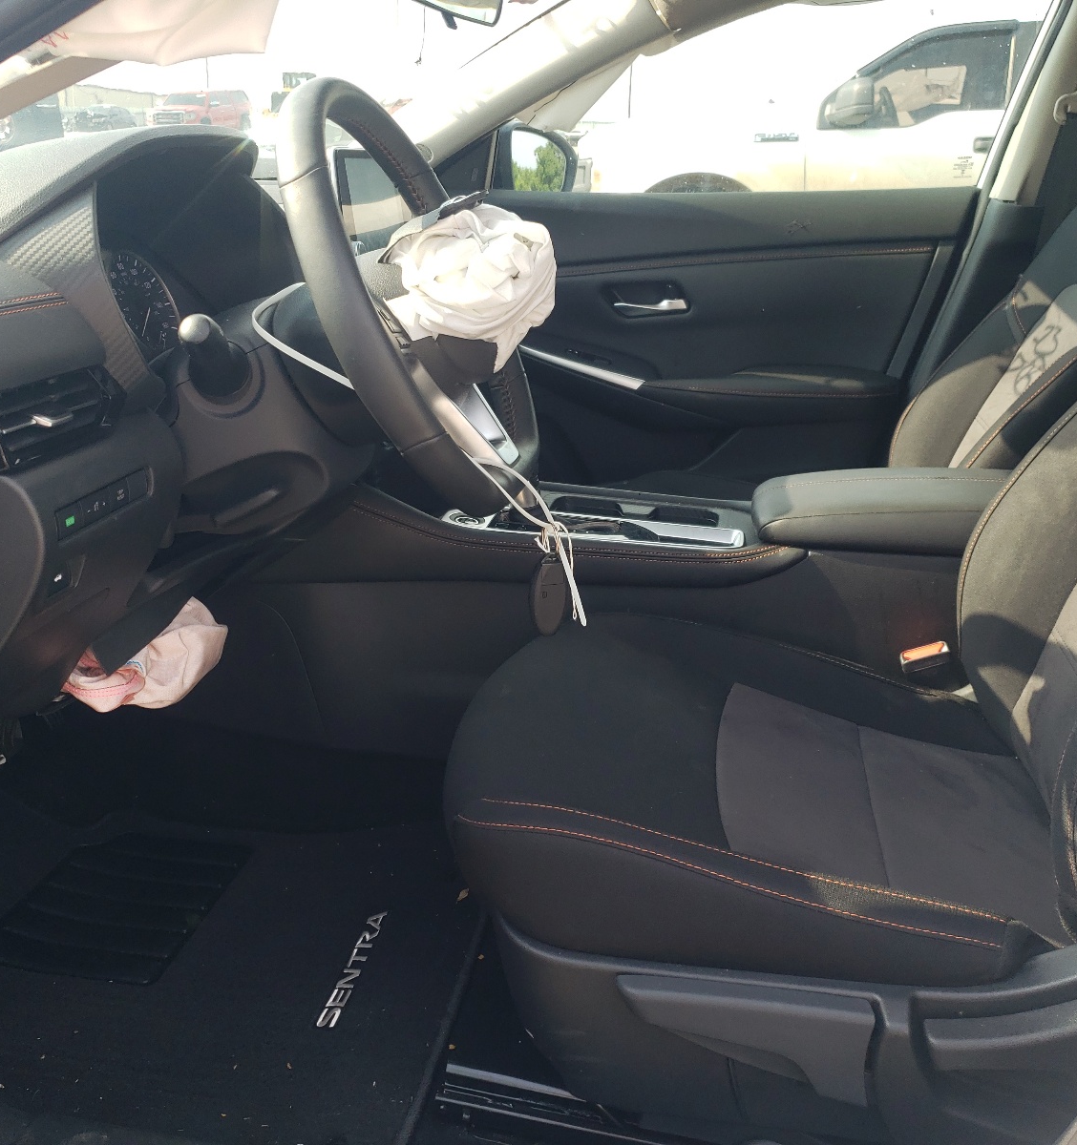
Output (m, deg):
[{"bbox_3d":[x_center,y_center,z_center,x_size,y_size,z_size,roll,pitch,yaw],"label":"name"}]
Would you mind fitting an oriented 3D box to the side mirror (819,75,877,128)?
[{"bbox_3d":[1.569,-2.377,5.800,0.210,0.250,0.260,4,20,11],"label":"side mirror"}]

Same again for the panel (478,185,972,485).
[{"bbox_3d":[0.246,-0.368,1.942,0.900,0.560,0.150,4,20,11],"label":"panel"}]

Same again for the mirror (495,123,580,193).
[{"bbox_3d":[-0.029,-0.761,2.154,0.140,0.165,0.220,13,23,33],"label":"mirror"}]

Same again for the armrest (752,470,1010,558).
[{"bbox_3d":[0.391,-0.078,1.278,0.300,0.070,0.180,4,20,11],"label":"armrest"}]

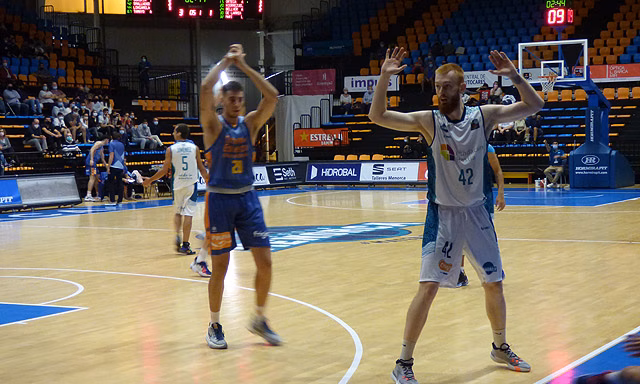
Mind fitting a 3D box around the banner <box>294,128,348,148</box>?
[{"bbox_3d":[0.055,-1.944,42.331,2.200,0.660,0.060,0,3,30],"label":"banner"}]

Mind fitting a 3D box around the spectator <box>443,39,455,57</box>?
[{"bbox_3d":[5.351,-5.673,48.208,0.520,1.220,0.720,0,3,28],"label":"spectator"}]

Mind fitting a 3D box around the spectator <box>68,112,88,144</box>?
[{"bbox_3d":[-7.752,-2.098,37.314,0.680,1.090,0.560,1,4,44],"label":"spectator"}]

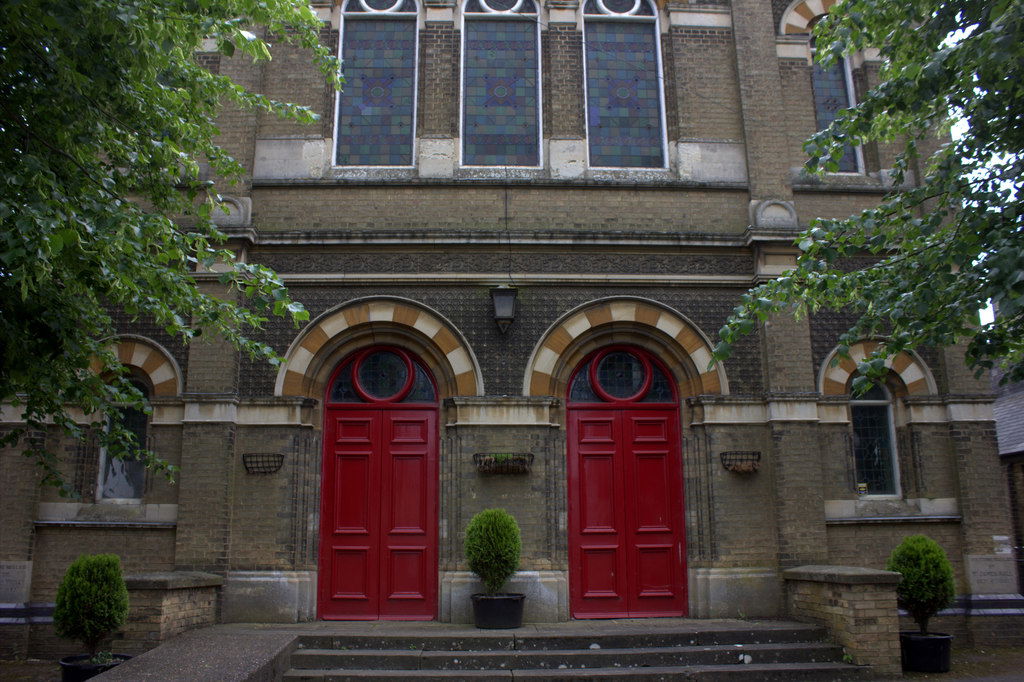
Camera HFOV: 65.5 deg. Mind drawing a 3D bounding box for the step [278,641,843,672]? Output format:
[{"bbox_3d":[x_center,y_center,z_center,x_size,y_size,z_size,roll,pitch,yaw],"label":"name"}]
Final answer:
[{"bbox_3d":[0.599,3.358,8.456,5.796,0.142,0.350,0,-12,-2],"label":"step"}]

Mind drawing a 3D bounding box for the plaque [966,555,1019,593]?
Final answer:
[{"bbox_3d":[5.793,2.822,9.621,0.596,0.446,0.060,0,-12,-2],"label":"plaque"}]

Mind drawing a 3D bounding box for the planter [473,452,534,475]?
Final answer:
[{"bbox_3d":[-0.094,1.458,9.438,0.725,0.240,0.210,0,-13,-2],"label":"planter"}]

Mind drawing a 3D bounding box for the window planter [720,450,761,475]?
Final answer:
[{"bbox_3d":[2.741,1.458,9.517,0.496,0.254,0.210,0,-13,-2],"label":"window planter"}]

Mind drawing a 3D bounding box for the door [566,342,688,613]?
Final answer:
[{"bbox_3d":[1.396,1.681,9.824,1.419,3.289,0.200,0,-13,-2],"label":"door"}]

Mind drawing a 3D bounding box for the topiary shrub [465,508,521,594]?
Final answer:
[{"bbox_3d":[-0.228,2.470,9.339,0.657,0.965,0.657,0,-12,-2],"label":"topiary shrub"}]

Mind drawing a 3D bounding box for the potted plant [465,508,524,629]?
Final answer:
[{"bbox_3d":[-0.204,2.647,9.303,0.701,1.326,0.701,0,-12,-2],"label":"potted plant"}]

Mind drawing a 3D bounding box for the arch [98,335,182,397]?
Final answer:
[{"bbox_3d":[-4.824,0.333,10.088,1.459,0.797,0.280,0,-13,-2],"label":"arch"}]

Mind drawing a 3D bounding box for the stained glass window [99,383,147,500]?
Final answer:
[{"bbox_3d":[-4.861,1.225,10.074,0.576,1.559,0.150,0,-13,-2],"label":"stained glass window"}]

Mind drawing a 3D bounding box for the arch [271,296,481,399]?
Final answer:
[{"bbox_3d":[-1.656,0.096,10.224,2.582,1.302,0.320,0,-12,-2],"label":"arch"}]

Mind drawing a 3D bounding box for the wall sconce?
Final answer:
[{"bbox_3d":[-0.092,-0.383,9.779,0.333,0.560,0.320,0,-13,-2],"label":"wall sconce"}]

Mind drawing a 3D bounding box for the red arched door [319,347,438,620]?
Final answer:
[{"bbox_3d":[-1.592,1.678,9.740,1.409,3.284,0.200,0,-13,-2],"label":"red arched door"}]

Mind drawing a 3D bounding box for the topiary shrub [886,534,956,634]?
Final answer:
[{"bbox_3d":[4.438,2.637,8.627,0.693,1.029,0.693,0,-12,-2],"label":"topiary shrub"}]

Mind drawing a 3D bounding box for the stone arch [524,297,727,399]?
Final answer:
[{"bbox_3d":[1.394,0.096,9.999,2.510,1.294,0.320,0,-13,-2],"label":"stone arch"}]

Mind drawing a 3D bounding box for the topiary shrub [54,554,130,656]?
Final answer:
[{"bbox_3d":[-3.803,2.400,7.201,0.594,0.890,0.594,0,-12,-2],"label":"topiary shrub"}]

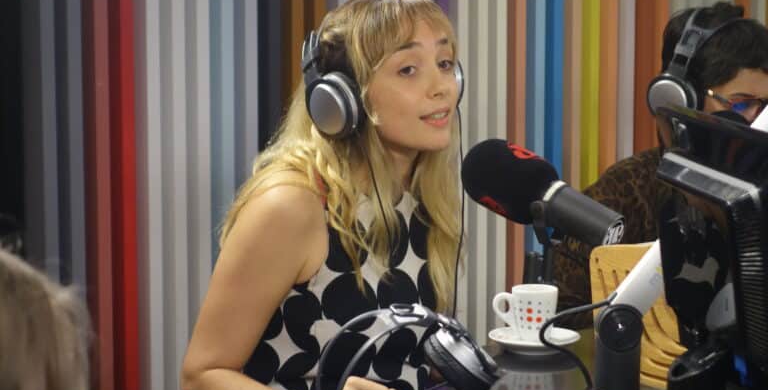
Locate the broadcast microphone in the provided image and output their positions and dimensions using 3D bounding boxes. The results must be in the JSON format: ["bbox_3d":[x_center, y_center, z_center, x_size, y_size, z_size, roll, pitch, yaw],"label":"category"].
[{"bbox_3d":[0.211,-0.003,2.860,0.238,0.098,0.098,27,20,27],"label":"broadcast microphone"}]

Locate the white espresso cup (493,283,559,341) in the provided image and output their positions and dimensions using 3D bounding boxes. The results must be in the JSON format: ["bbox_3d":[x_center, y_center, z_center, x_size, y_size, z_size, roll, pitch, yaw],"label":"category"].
[{"bbox_3d":[0.183,0.153,2.772,0.088,0.064,0.060,-2,8,-17],"label":"white espresso cup"}]

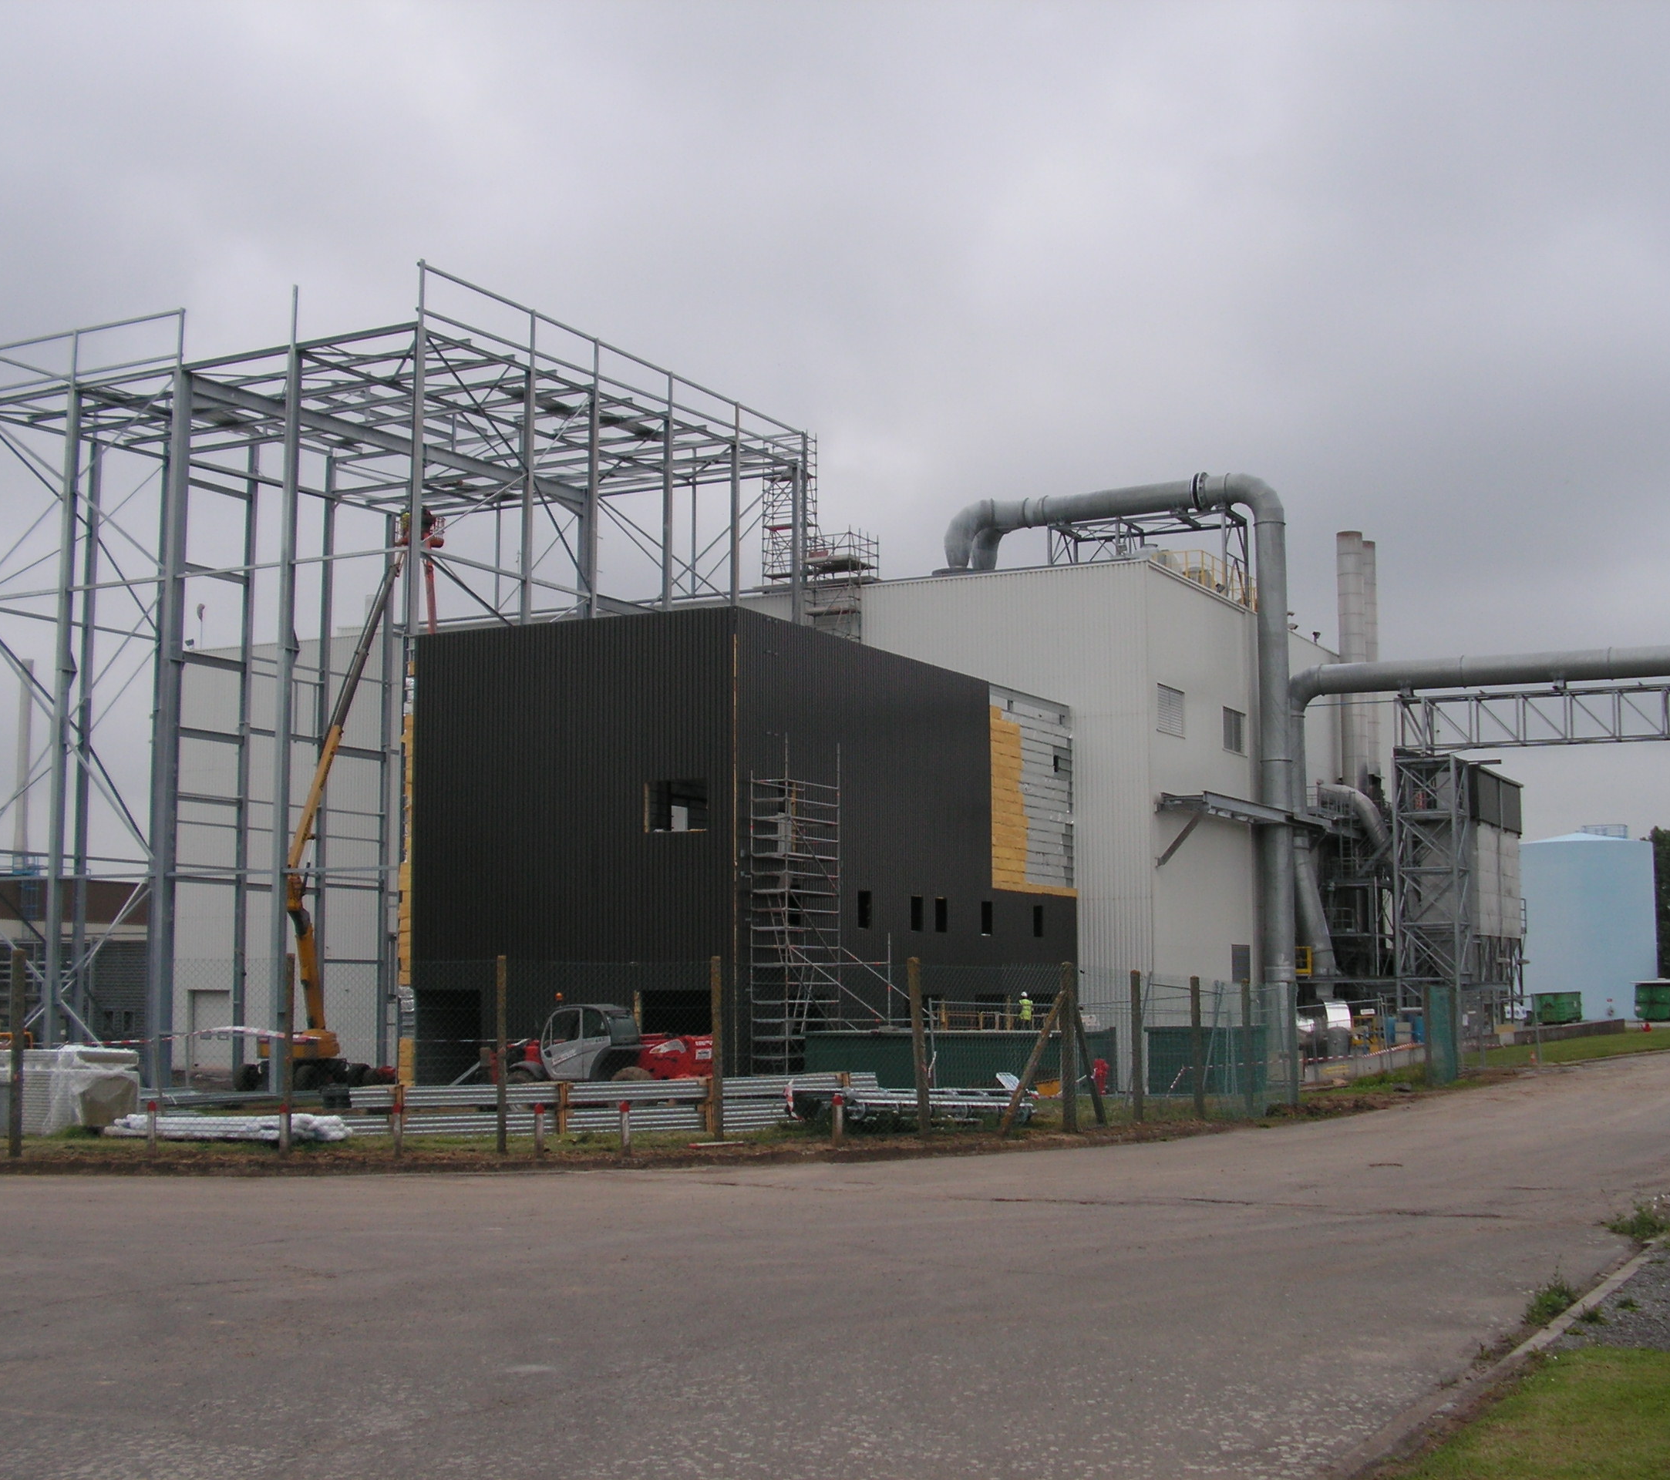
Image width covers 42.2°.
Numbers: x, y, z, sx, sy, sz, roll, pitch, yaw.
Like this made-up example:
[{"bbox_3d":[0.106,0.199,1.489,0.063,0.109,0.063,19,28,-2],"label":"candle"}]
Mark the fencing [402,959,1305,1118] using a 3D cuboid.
[{"bbox_3d":[2.384,3.706,26.185,2.467,2.070,16.993,-6,-8,41],"label":"fencing"}]

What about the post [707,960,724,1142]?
[{"bbox_3d":[-1.232,3.223,22.706,0.105,1.897,0.105,0,-6,0],"label":"post"}]

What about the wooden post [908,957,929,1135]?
[{"bbox_3d":[0.912,3.282,23.206,0.110,1.899,0.110,-2,-6,0],"label":"wooden post"}]

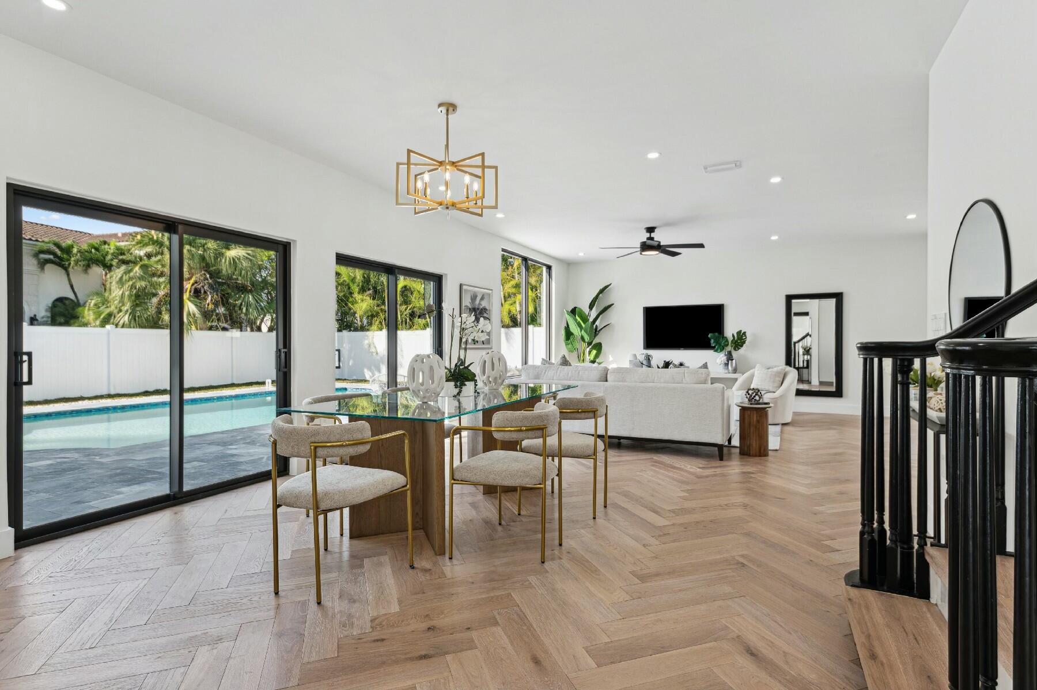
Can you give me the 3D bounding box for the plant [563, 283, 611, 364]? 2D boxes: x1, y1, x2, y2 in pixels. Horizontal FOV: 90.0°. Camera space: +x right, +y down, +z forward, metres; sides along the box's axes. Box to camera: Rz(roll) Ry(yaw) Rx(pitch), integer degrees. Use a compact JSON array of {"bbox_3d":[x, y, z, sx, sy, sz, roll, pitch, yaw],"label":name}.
[{"bbox_3d":[1.276,-0.023,9.733,0.900,2.220,0.800,0,0,26],"label":"plant"}]

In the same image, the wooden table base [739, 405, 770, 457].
[{"bbox_3d":[2.432,0.885,5.347,0.300,0.500,0.280,0,0,26],"label":"wooden table base"}]

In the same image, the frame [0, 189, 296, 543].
[{"bbox_3d":[-2.469,0.125,3.731,0.140,2.052,1.904,0,0,26],"label":"frame"}]

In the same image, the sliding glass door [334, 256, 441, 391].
[{"bbox_3d":[-1.424,0.116,5.737,0.110,2.000,1.860,0,0,26],"label":"sliding glass door"}]

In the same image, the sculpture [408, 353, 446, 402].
[{"bbox_3d":[-0.664,0.238,3.738,0.268,0.342,0.268,0,0,0],"label":"sculpture"}]

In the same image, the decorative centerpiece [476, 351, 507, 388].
[{"bbox_3d":[-0.220,0.210,4.260,0.240,0.315,0.240,0,0,0],"label":"decorative centerpiece"}]

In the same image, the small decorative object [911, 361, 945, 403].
[{"bbox_3d":[2.268,0.204,2.875,0.178,0.238,0.218,0,0,26],"label":"small decorative object"}]

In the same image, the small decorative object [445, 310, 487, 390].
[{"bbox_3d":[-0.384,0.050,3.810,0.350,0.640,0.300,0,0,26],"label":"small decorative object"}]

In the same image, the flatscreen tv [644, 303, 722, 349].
[{"bbox_3d":[3.046,-0.324,9.608,1.450,0.820,0.070,0,0,26],"label":"flatscreen tv"}]

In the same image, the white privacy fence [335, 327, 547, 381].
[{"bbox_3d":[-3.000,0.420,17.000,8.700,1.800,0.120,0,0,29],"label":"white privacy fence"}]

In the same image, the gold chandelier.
[{"bbox_3d":[-0.493,-1.297,3.589,0.700,0.734,0.660,0,0,3],"label":"gold chandelier"}]

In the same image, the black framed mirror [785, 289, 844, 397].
[{"bbox_3d":[4.893,0.001,8.595,0.830,1.710,0.050,0,0,26],"label":"black framed mirror"}]

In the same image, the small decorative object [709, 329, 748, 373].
[{"bbox_3d":[3.678,0.113,9.109,0.615,0.763,0.377,0,0,26],"label":"small decorative object"}]

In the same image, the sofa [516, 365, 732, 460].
[{"bbox_3d":[1.124,0.693,5.992,2.420,0.860,0.960,0,0,26],"label":"sofa"}]

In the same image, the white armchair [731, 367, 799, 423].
[{"bbox_3d":[3.671,0.722,7.702,0.810,0.810,0.820,0,0,-26],"label":"white armchair"}]

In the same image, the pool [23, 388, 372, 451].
[{"bbox_3d":[-5.954,1.895,10.978,5.200,1.100,9.400,0,0,26],"label":"pool"}]

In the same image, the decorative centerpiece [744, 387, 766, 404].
[{"bbox_3d":[2.489,0.534,5.463,0.174,0.164,0.174,0,0,26],"label":"decorative centerpiece"}]

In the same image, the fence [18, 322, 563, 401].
[{"bbox_3d":[-5.519,0.434,13.660,10.600,1.870,10.200,0,0,26],"label":"fence"}]

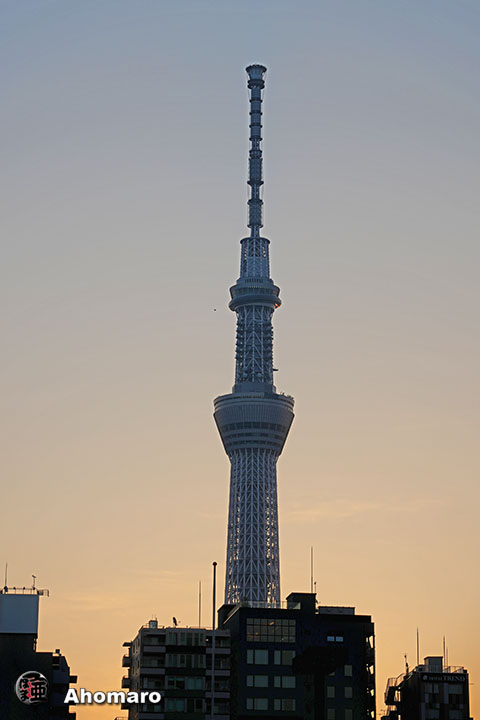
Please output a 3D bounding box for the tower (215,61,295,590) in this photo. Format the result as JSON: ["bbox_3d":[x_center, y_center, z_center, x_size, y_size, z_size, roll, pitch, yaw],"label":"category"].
[{"bbox_3d":[9.750,87.400,1417.000,65.000,634.000,65.000,0,-16,0],"label":"tower"}]

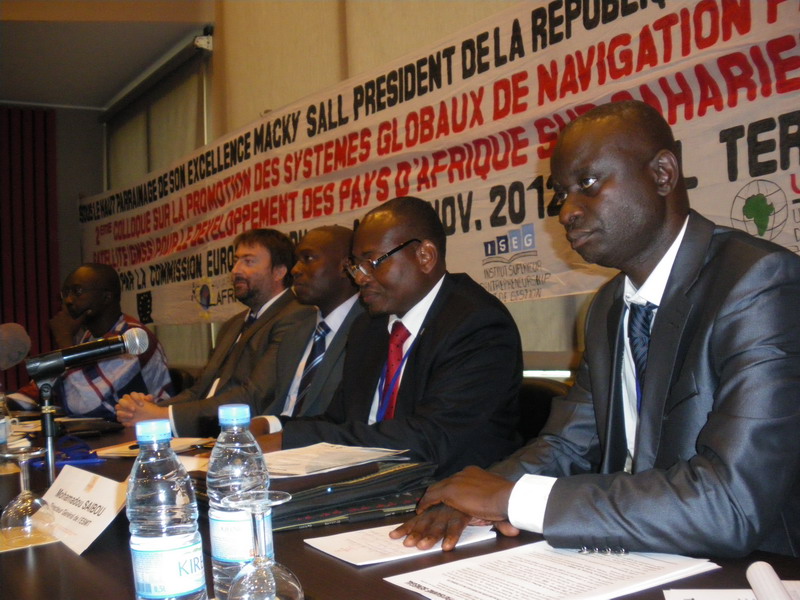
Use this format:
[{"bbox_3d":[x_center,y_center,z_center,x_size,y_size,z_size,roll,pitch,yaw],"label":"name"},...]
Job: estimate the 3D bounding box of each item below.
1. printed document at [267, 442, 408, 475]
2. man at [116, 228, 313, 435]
[{"bbox_3d":[-0.168,0.263,1.371,0.210,0.015,0.297,-4,-2,43],"label":"printed document"},{"bbox_3d":[-0.518,0.442,2.536,0.740,1.330,0.540,-1,-2,-41],"label":"man"}]

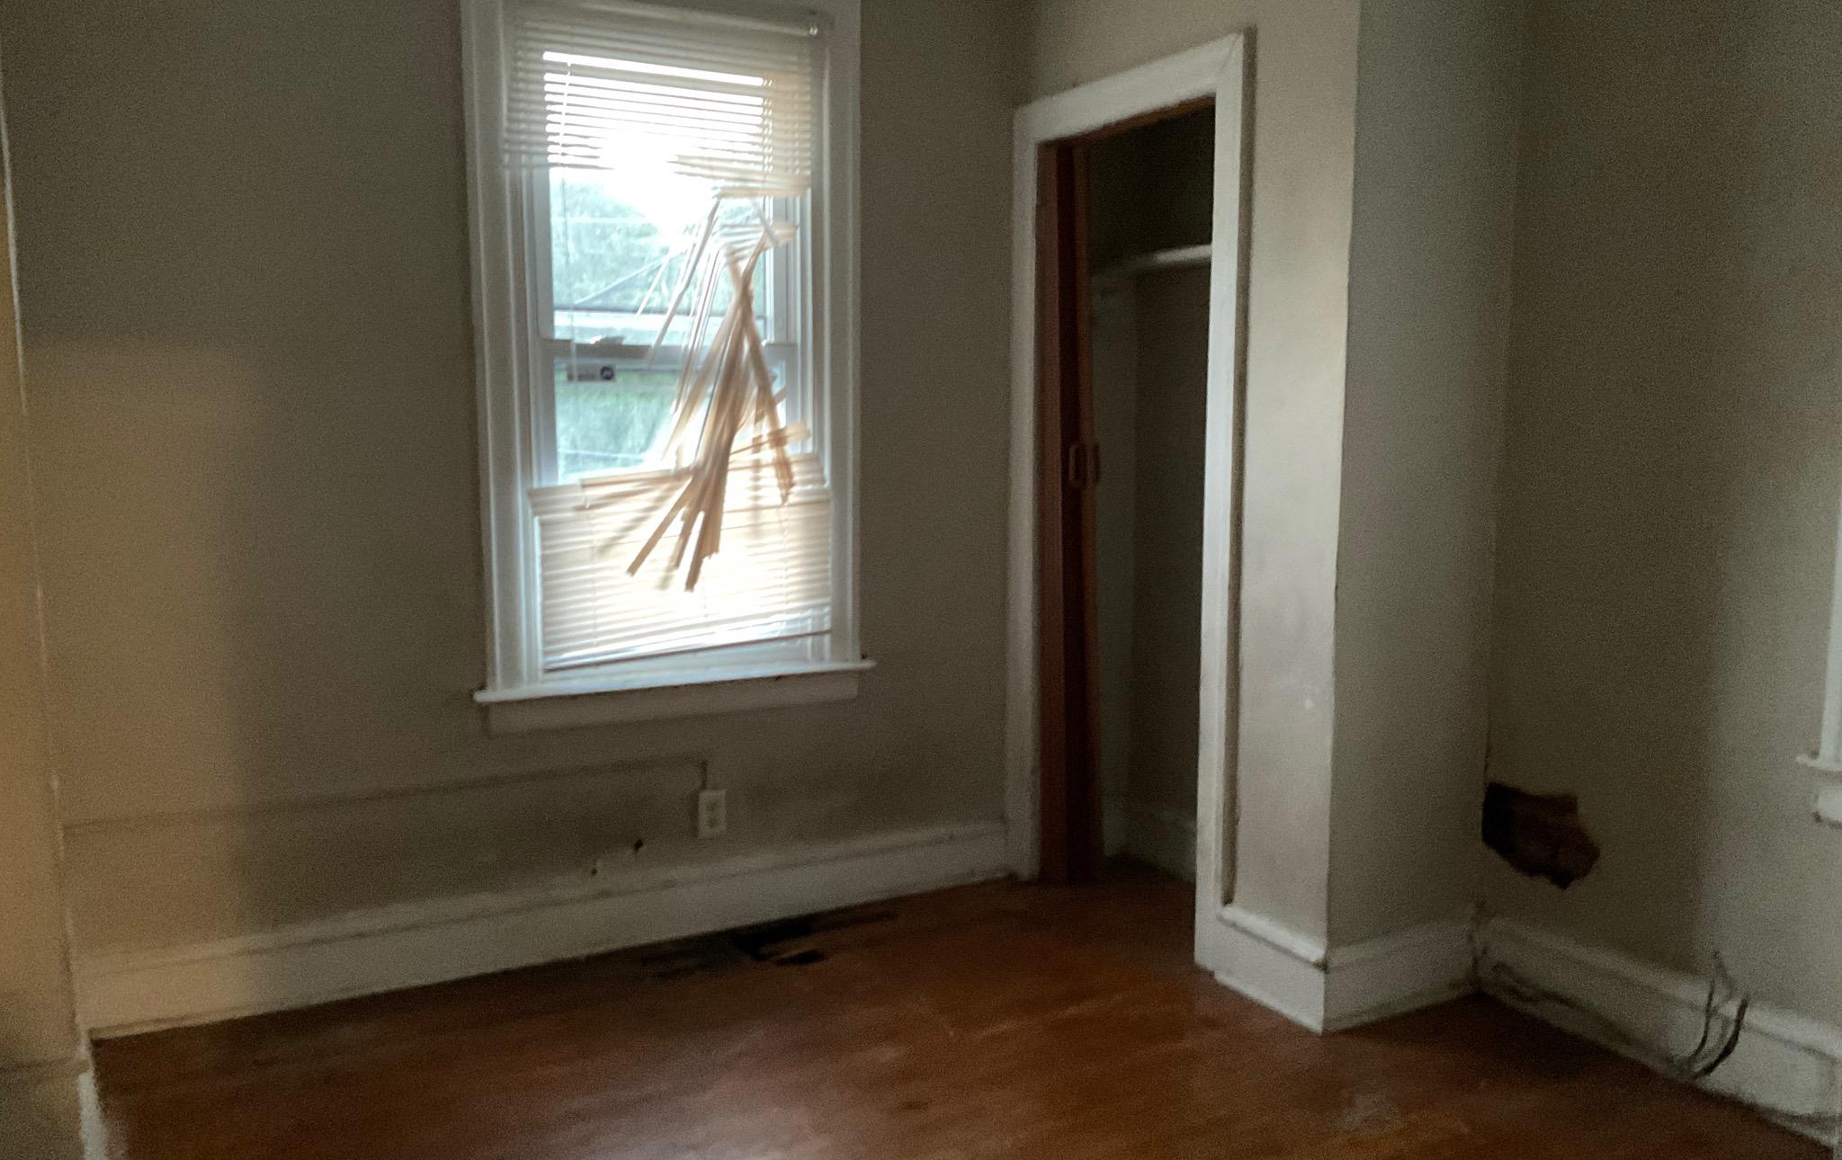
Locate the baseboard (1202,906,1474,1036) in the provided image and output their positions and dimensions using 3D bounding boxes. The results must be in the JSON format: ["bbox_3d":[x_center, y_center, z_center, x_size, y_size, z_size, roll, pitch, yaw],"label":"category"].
[{"bbox_3d":[0.990,0.843,3.541,0.490,0.190,0.340,-4,8,-28],"label":"baseboard"}]

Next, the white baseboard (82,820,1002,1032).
[{"bbox_3d":[-0.766,0.816,3.822,2.278,0.181,0.028,-4,8,-28],"label":"white baseboard"}]

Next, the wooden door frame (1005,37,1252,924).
[{"bbox_3d":[0.509,-0.168,3.867,0.080,2.122,0.952,-4,8,-28],"label":"wooden door frame"}]

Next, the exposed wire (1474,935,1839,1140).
[{"bbox_3d":[1.442,0.845,3.124,0.070,0.286,0.816,-4,8,-28],"label":"exposed wire"}]

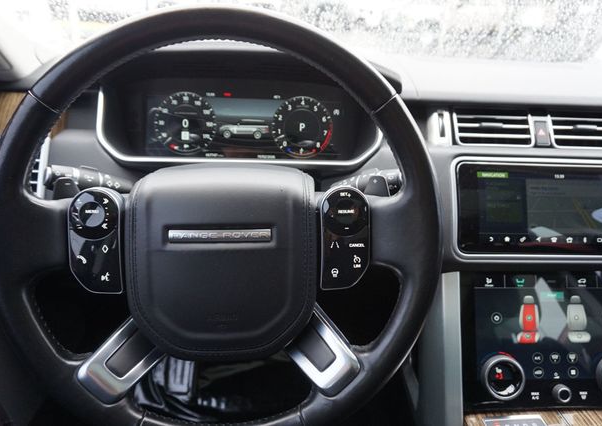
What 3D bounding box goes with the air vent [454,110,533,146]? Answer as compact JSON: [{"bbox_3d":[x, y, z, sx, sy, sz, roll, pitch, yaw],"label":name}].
[{"bbox_3d":[0.281,-0.125,0.622,0.109,0.050,0.030,1,-8,-5],"label":"air vent"}]

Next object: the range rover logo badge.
[{"bbox_3d":[-0.069,0.019,0.363,0.088,0.011,0.004,1,-4,-5],"label":"range rover logo badge"}]

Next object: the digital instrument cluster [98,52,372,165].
[{"bbox_3d":[-0.083,-0.146,0.615,0.380,0.145,0.090,1,6,-5],"label":"digital instrument cluster"}]

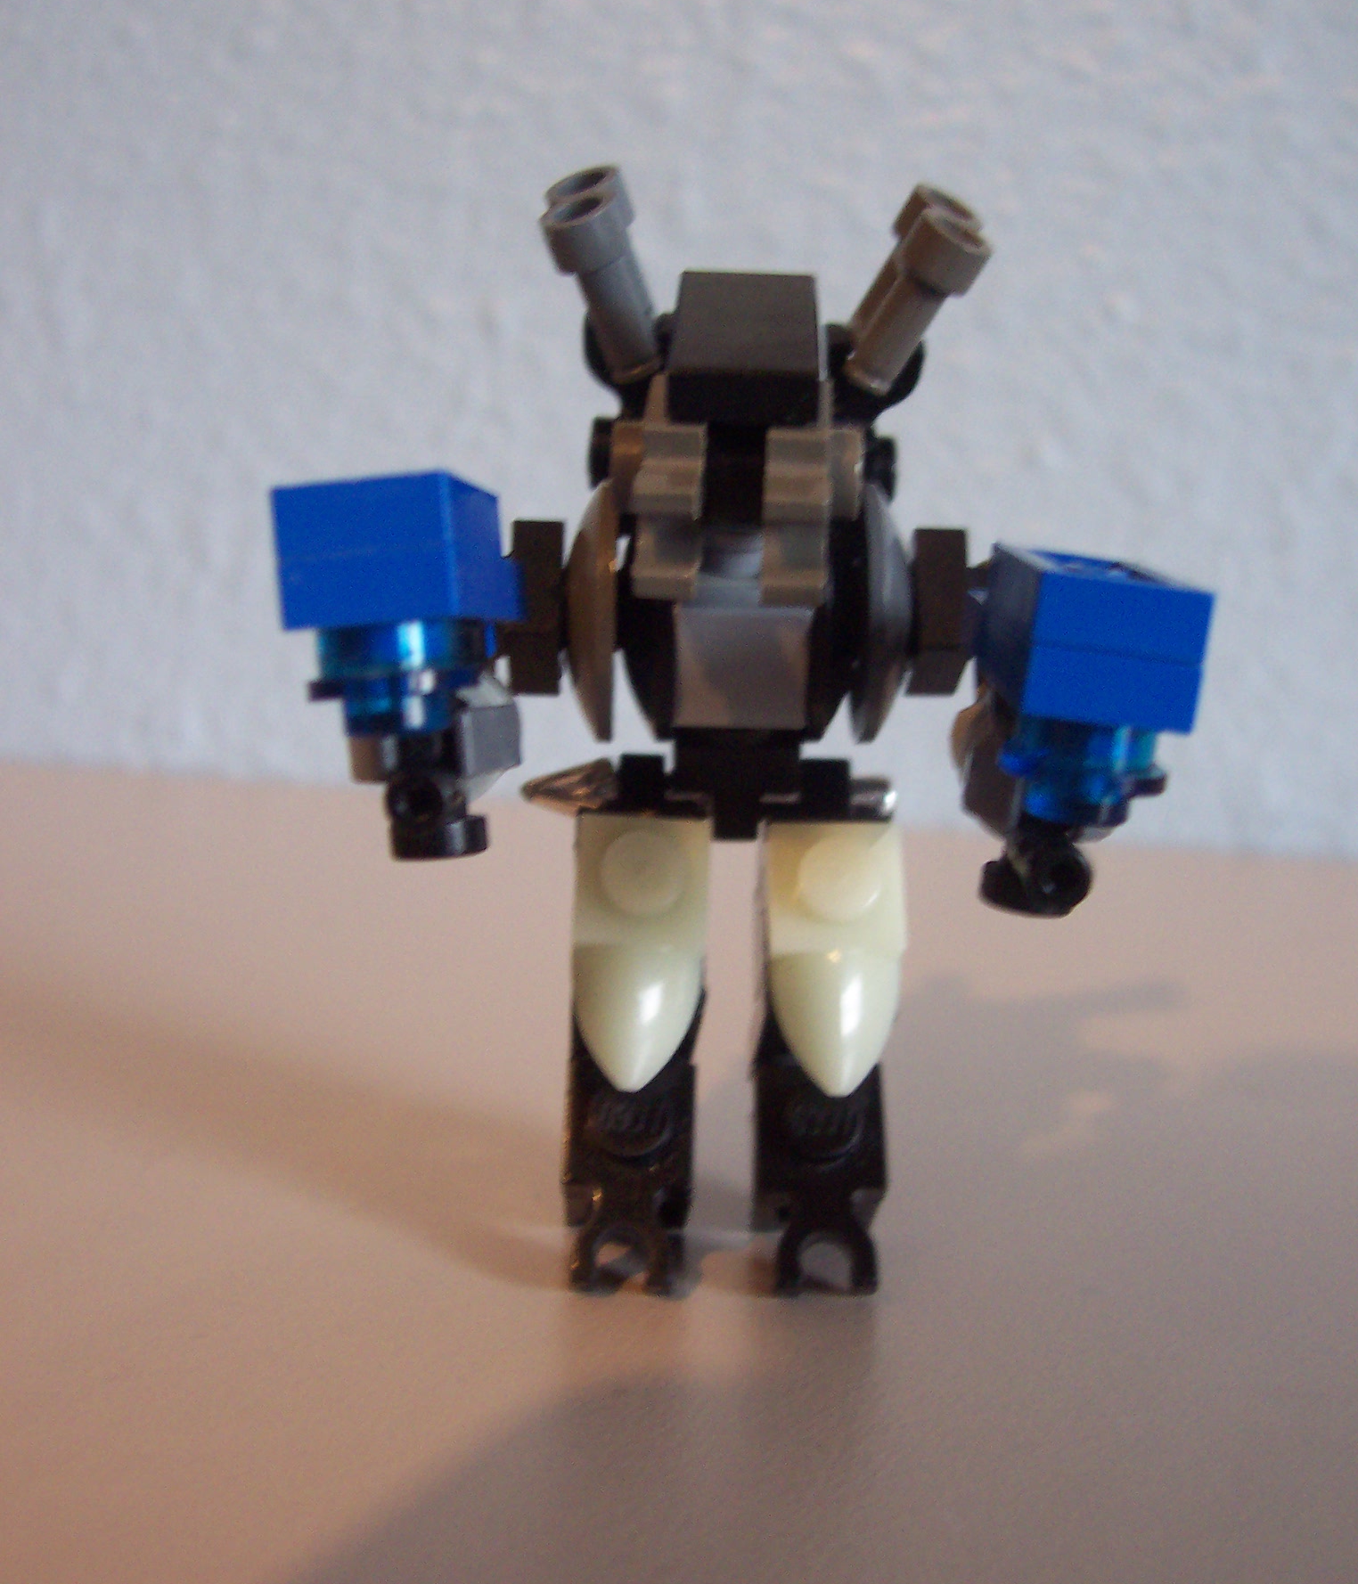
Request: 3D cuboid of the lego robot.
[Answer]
[{"bbox_3d":[0.003,-0.001,0.109,0.042,0.066,0.041,2,12,1],"label":"lego robot"}]

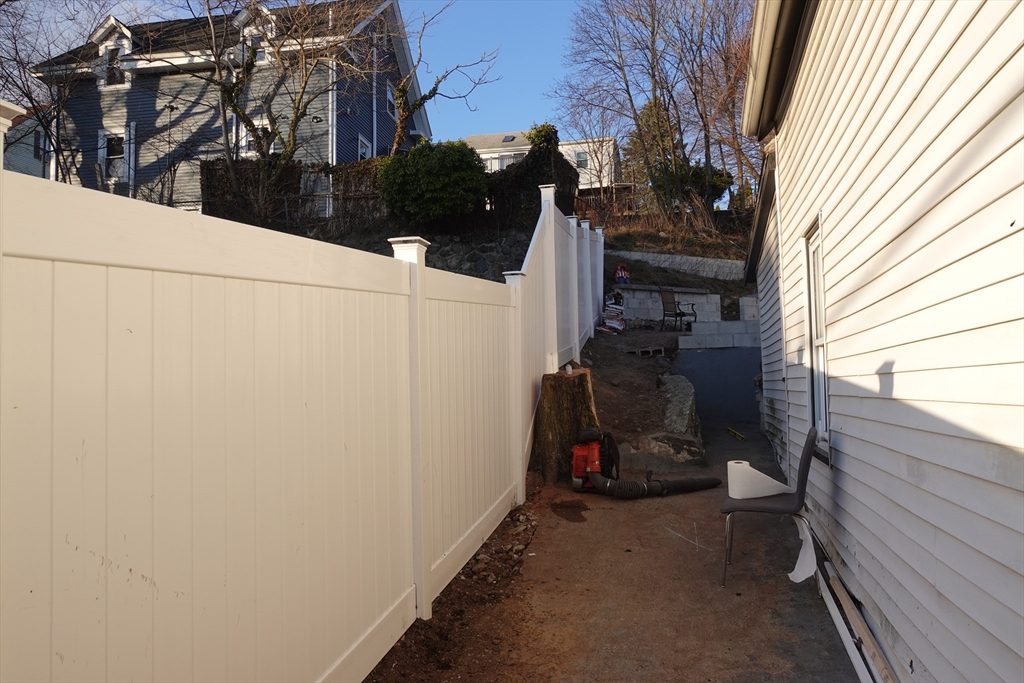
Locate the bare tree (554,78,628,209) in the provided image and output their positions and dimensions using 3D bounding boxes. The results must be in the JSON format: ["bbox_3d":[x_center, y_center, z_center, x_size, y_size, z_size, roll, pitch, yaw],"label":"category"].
[{"bbox_3d":[3.610,-8.968,31.000,3.200,5.800,3.100,-1,-4,0],"label":"bare tree"}]

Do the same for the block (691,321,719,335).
[{"bbox_3d":[2.988,-0.181,10.554,0.400,0.195,0.195,-2,-4,14],"label":"block"}]

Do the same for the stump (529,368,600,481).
[{"bbox_3d":[0.527,0.818,6.600,0.720,1.120,0.680,-1,-4,5],"label":"stump"}]

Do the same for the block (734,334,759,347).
[{"bbox_3d":[3.574,-0.009,10.395,0.400,0.195,0.195,-2,-4,14],"label":"block"}]

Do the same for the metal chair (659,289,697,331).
[{"bbox_3d":[3.258,-0.618,13.400,0.550,0.880,0.580,2,-5,-38],"label":"metal chair"}]

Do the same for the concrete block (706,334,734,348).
[{"bbox_3d":[3.191,0.003,10.490,0.400,0.195,0.195,-2,-4,14],"label":"concrete block"}]

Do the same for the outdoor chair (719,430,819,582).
[{"bbox_3d":[1.488,0.944,3.975,0.540,0.870,0.440,-2,-4,21],"label":"outdoor chair"}]

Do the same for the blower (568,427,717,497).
[{"bbox_3d":[1.205,1.070,6.177,1.380,0.570,0.460,0,-4,-10],"label":"blower"}]

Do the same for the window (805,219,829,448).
[{"bbox_3d":[2.085,-0.020,4.618,0.100,1.443,0.648,-2,-4,16],"label":"window"}]

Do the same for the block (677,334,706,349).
[{"bbox_3d":[2.798,0.019,10.588,0.400,0.195,0.195,-2,-4,14],"label":"block"}]

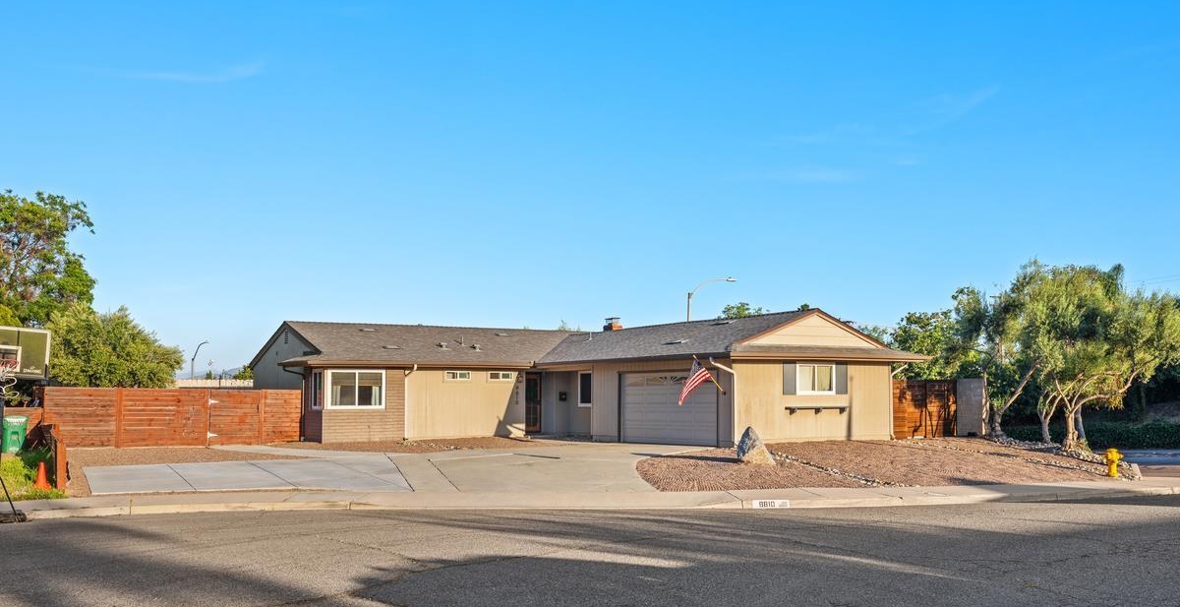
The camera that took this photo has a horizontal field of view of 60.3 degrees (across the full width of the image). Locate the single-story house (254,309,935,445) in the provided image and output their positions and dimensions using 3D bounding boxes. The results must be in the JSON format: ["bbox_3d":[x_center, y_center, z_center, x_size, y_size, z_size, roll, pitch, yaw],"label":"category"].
[{"bbox_3d":[-1.595,2.478,34.894,16.100,4.300,19.300,3,-6,-33],"label":"single-story house"}]

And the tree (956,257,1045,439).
[{"bbox_3d":[13.533,1.483,32.938,3.600,5.750,3.500,-2,-6,22],"label":"tree"}]

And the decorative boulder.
[{"bbox_3d":[4.163,3.568,25.456,0.970,0.970,0.750,-1,-5,9],"label":"decorative boulder"}]

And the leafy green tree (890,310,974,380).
[{"bbox_3d":[12.738,2.515,37.293,3.600,4.540,3.600,-2,-6,19],"label":"leafy green tree"}]

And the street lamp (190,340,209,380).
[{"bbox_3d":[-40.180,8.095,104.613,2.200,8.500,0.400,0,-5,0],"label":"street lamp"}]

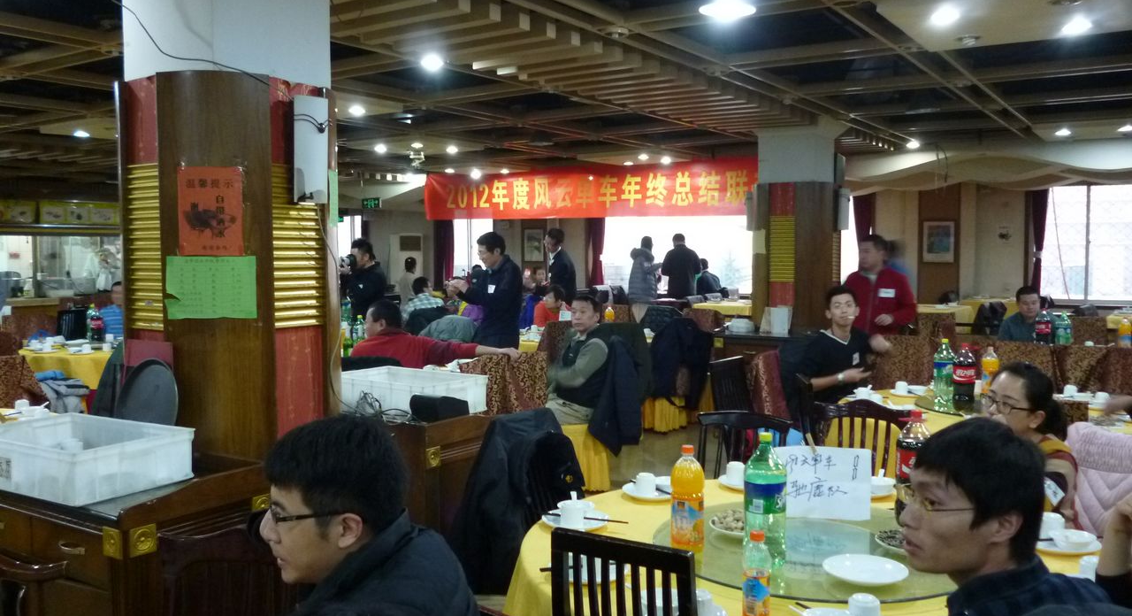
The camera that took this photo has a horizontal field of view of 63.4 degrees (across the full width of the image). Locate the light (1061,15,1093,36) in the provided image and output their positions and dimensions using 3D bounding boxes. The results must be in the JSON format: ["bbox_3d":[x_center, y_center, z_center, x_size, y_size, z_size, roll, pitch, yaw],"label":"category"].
[{"bbox_3d":[2.463,-1.361,4.424,0.150,0.070,0.150,3,5,34],"label":"light"}]

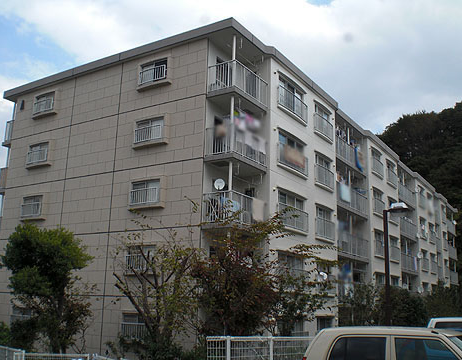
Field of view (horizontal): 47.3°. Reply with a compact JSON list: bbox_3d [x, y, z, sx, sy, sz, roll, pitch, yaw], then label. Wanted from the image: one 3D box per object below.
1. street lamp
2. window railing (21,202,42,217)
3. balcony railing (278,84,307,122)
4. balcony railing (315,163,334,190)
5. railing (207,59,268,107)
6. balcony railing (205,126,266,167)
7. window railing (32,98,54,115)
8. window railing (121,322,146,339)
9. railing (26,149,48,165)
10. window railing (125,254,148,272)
[{"bbox_3d":[4.497,2.935,13.994,0.710,4.740,0.280,-4,-15,21],"label":"street lamp"},{"bbox_3d":[-9.535,1.452,25.286,1.480,0.600,0.150,-7,-16,32],"label":"window railing"},{"bbox_3d":[2.855,-3.407,24.248,0.150,0.892,2.958,-7,-16,32],"label":"balcony railing"},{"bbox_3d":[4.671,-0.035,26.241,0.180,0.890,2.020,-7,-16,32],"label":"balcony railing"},{"bbox_3d":[0.343,-3.789,21.912,1.208,1.127,2.768,-7,-16,32],"label":"railing"},{"bbox_3d":[0.269,-1.261,21.131,1.250,1.140,2.650,-7,-16,32],"label":"balcony railing"},{"bbox_3d":[-9.445,-3.724,26.616,1.464,0.657,0.110,-7,-16,32],"label":"window railing"},{"bbox_3d":[-3.654,5.830,20.223,1.460,0.603,0.110,-7,-16,32],"label":"window railing"},{"bbox_3d":[-9.477,-1.125,25.922,1.500,0.610,0.150,-7,-16,32],"label":"railing"},{"bbox_3d":[-3.626,3.317,20.866,1.460,0.676,0.110,-7,-16,32],"label":"window railing"}]

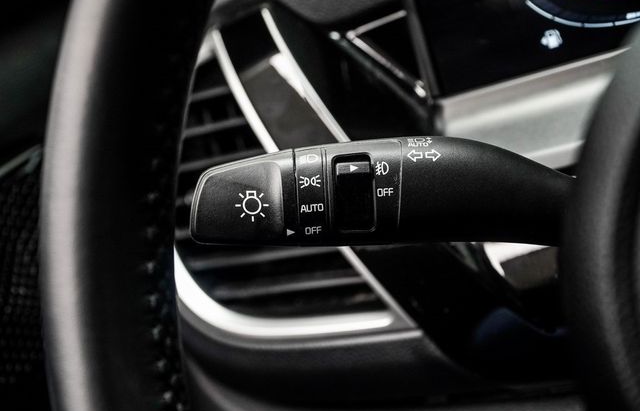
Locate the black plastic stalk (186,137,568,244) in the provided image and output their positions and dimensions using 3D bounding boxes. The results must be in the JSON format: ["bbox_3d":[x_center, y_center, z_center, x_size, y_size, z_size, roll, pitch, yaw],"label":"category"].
[{"bbox_3d":[0.021,-0.004,0.415,0.130,0.035,0.034,-2,12,-5],"label":"black plastic stalk"}]

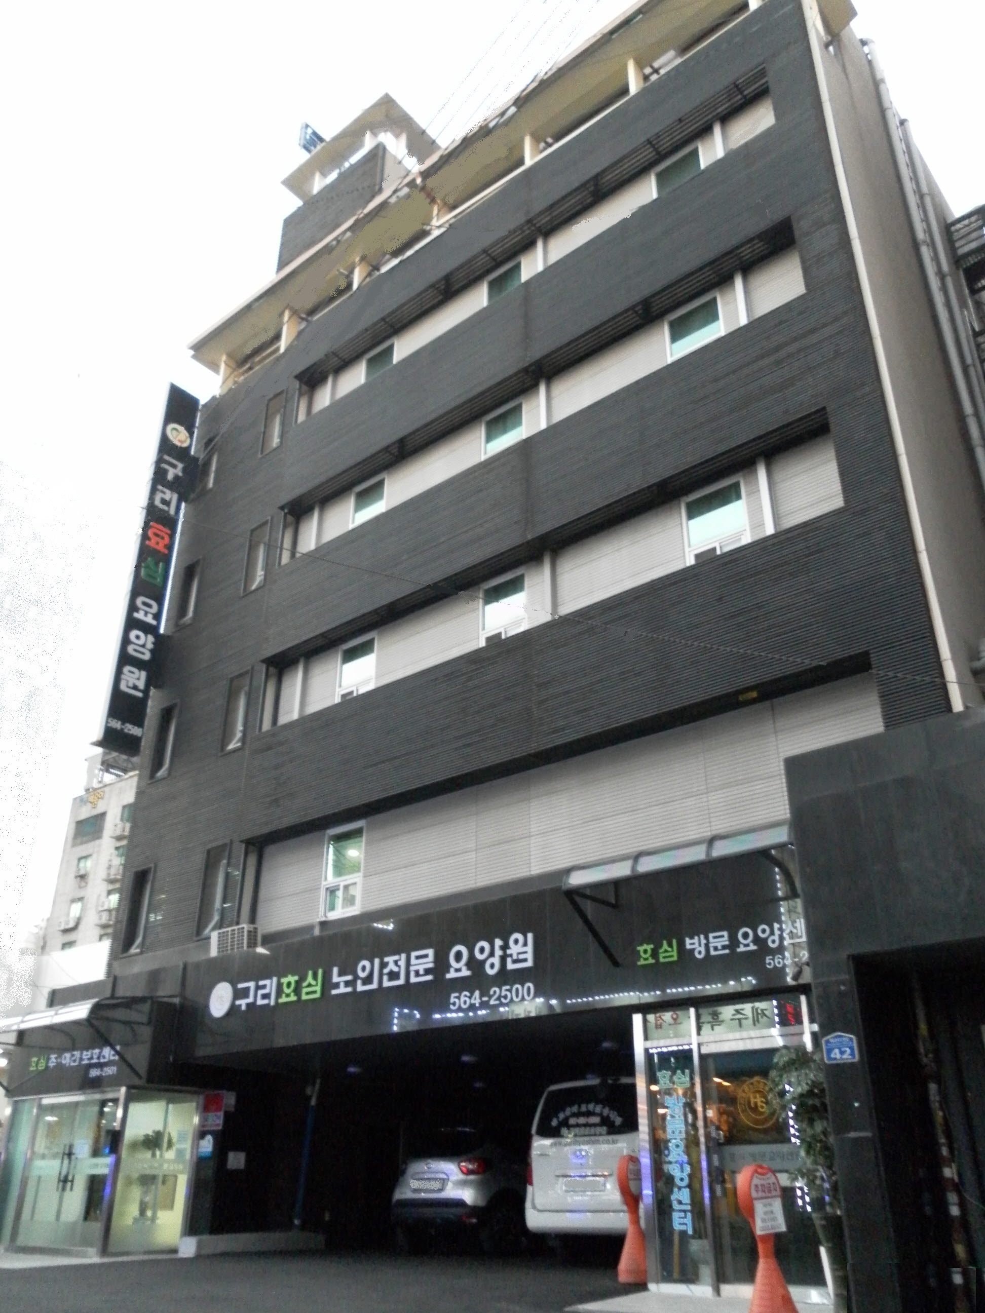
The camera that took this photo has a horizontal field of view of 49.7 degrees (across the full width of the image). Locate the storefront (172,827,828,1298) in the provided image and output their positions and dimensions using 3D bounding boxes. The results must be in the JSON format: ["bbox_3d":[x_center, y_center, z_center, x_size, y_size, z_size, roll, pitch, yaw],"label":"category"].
[{"bbox_3d":[-0.783,4.940,12.329,9.400,3.930,1.300,-21,-33,35],"label":"storefront"}]

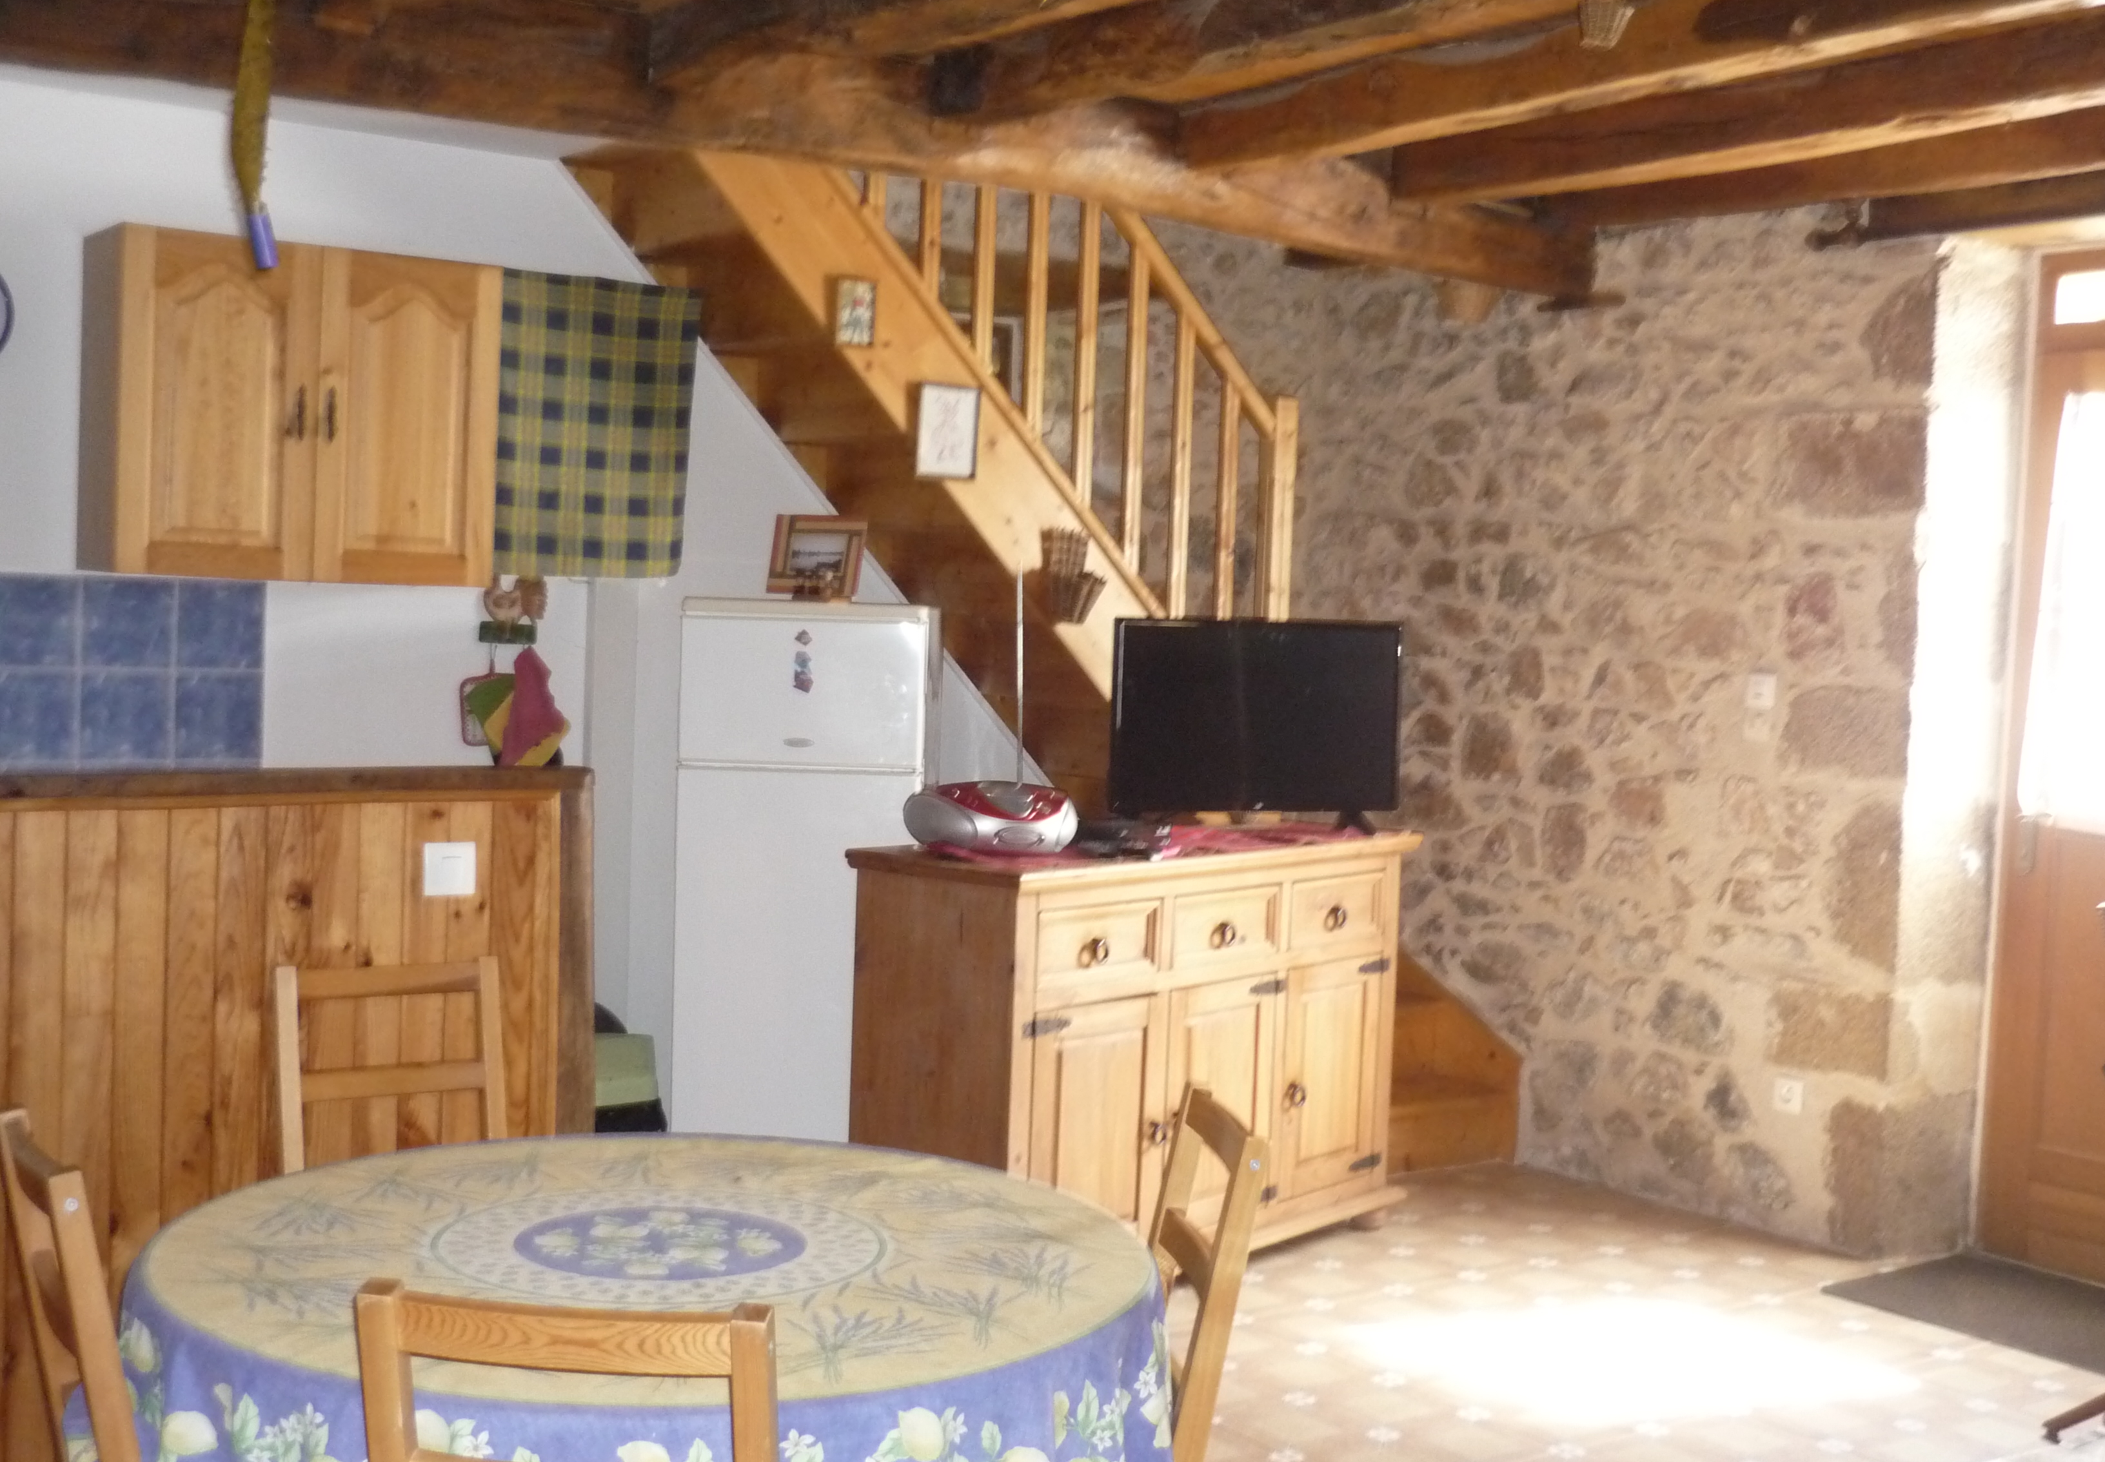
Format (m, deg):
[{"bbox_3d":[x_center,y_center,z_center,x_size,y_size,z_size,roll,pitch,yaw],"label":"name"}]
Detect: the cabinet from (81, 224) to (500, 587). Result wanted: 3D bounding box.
[{"bbox_3d":[-1.653,-0.683,5.035,0.800,0.706,0.322,0,3,-36],"label":"cabinet"}]

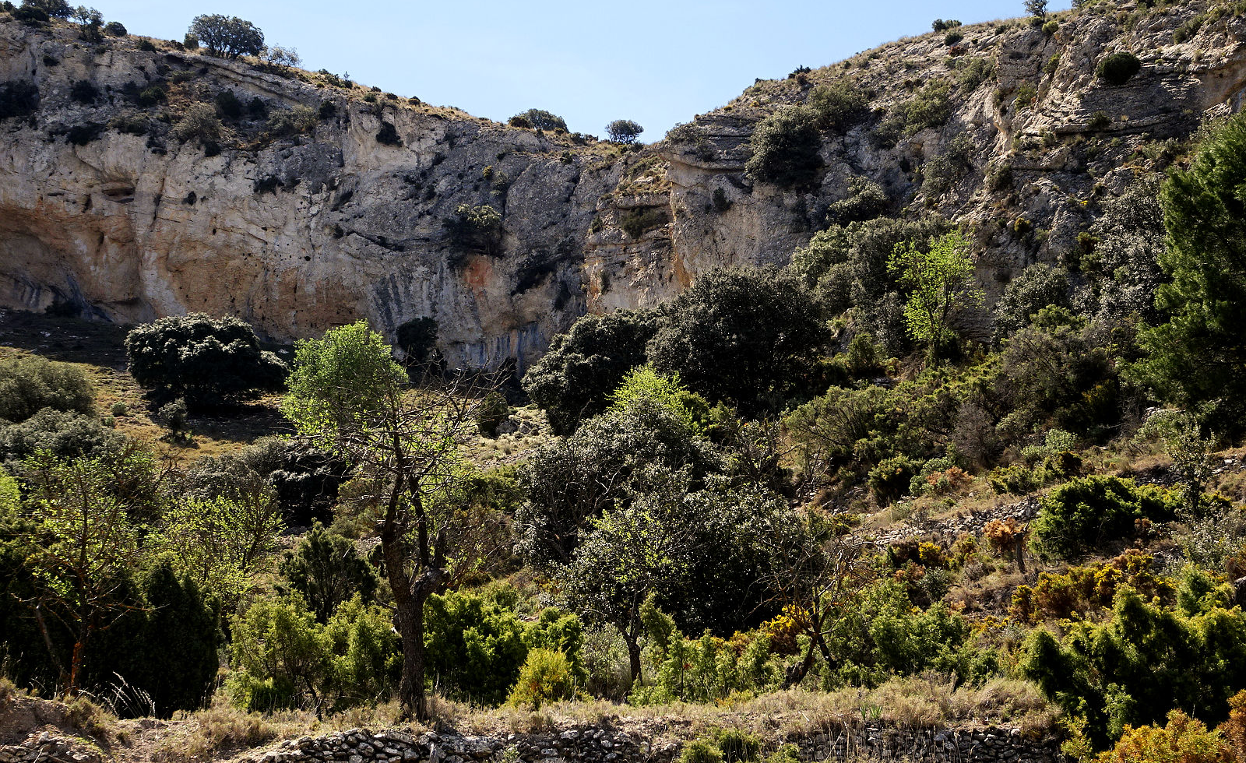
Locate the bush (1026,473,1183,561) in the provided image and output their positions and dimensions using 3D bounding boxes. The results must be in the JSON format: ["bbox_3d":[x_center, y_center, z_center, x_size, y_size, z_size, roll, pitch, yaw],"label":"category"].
[{"bbox_3d":[9.047,2.561,46.000,2.780,1.480,2.220,0,-6,0],"label":"bush"}]

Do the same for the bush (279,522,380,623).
[{"bbox_3d":[-5.036,3.307,42.000,1.670,1.680,1.500,0,-6,0],"label":"bush"}]

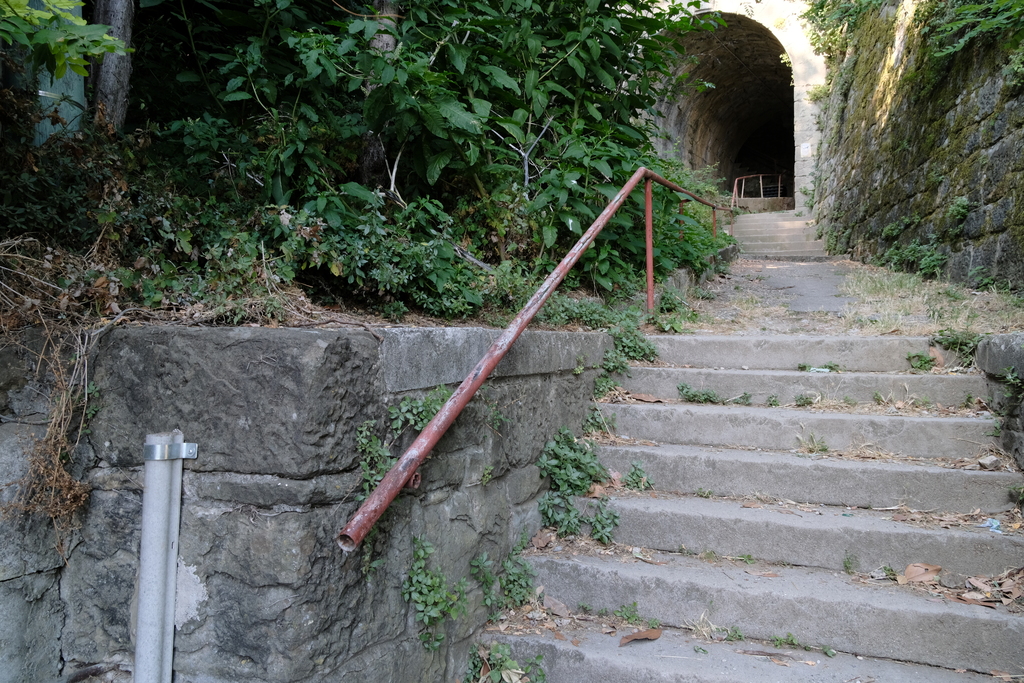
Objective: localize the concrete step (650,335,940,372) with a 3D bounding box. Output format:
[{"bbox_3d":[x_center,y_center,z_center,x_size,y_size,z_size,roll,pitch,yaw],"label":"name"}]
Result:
[{"bbox_3d":[1.361,0.073,3.730,1.349,0.170,0.300,0,-2,25],"label":"concrete step"}]

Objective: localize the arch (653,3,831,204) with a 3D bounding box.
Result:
[{"bbox_3d":[4.330,-4.397,14.200,3.250,3.700,0.900,0,-2,22],"label":"arch"}]

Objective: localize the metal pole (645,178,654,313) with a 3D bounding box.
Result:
[{"bbox_3d":[0.760,-0.524,4.080,0.038,0.760,0.038,-1,-2,25],"label":"metal pole"}]

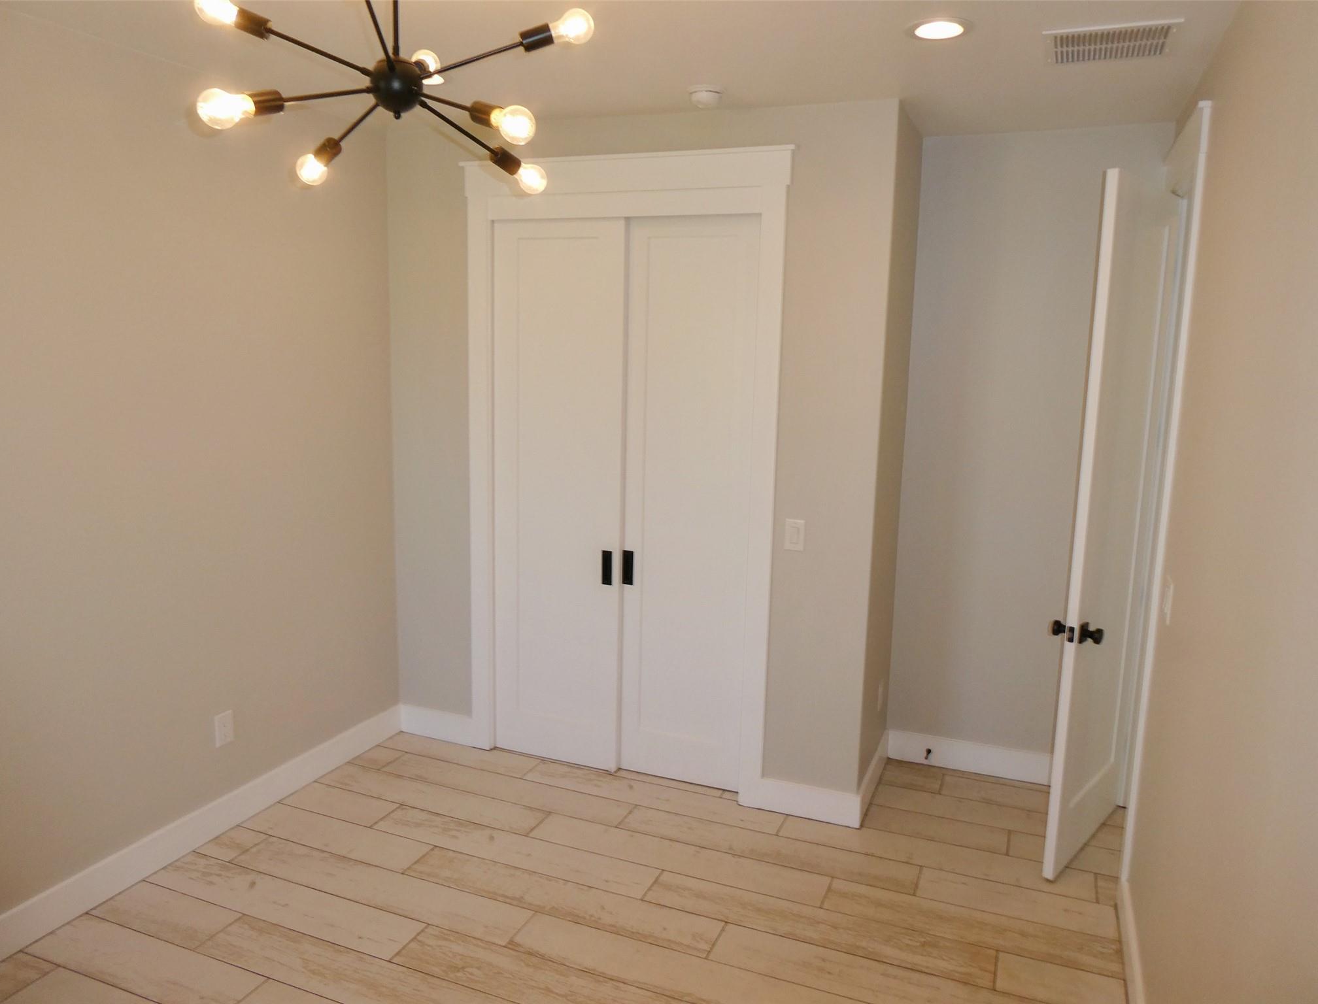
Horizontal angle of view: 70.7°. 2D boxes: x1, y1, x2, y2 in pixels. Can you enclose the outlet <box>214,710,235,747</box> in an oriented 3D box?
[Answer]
[{"bbox_3d":[-1.642,0.857,3.515,0.010,0.118,0.073,5,10,22],"label":"outlet"}]

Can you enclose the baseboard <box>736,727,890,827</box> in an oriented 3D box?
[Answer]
[{"bbox_3d":[0.705,1.159,4.091,0.500,0.137,0.725,5,10,22],"label":"baseboard"}]

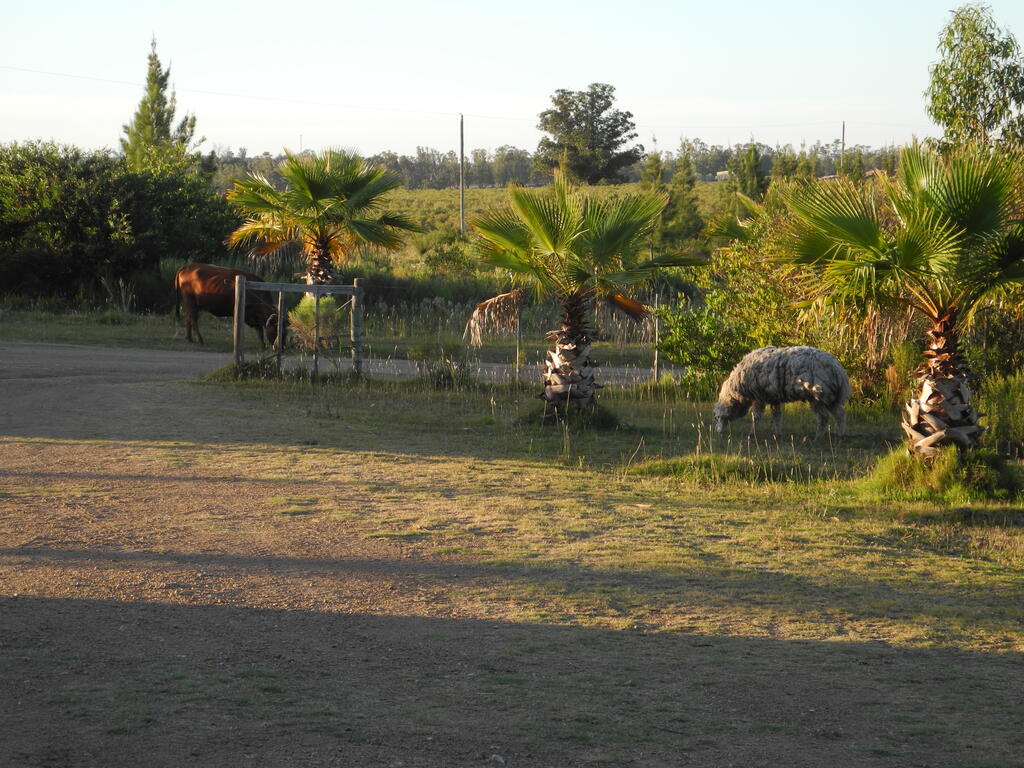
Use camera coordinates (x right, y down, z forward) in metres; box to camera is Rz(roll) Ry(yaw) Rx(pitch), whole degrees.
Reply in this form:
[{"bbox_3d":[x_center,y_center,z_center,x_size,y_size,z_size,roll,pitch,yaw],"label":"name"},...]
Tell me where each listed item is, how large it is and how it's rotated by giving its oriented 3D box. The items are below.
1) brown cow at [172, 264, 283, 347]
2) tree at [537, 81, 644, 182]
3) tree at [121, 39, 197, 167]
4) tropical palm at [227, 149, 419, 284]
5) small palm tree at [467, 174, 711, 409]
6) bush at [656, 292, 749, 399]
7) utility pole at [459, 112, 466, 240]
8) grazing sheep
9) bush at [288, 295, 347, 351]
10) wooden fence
[{"bbox_3d":[-3.942,-1.100,38.756,1.750,1.185,0.550,2,5,28],"label":"brown cow"},{"bbox_3d":[11.148,-35.686,399.441,15.800,15.168,14.500,0,4,0],"label":"tree"},{"bbox_3d":[-8.287,-5.222,64.793,2.400,5.621,2.300,0,4,0],"label":"tree"},{"bbox_3d":[-2.644,-1.910,38.700,2.700,2.725,2.600,0,4,0],"label":"tropical palm"},{"bbox_3d":[0.740,-0.935,27.913,2.380,2.370,2.300,0,4,0],"label":"small palm tree"},{"bbox_3d":[2.063,-0.411,29.758,1.050,1.136,1.000,0,4,0],"label":"bush"},{"bbox_3d":[-2.848,-11.885,159.736,0.220,7.161,0.220,0,4,0],"label":"utility pole"},{"bbox_3d":[2.345,0.082,24.171,1.200,0.786,0.480,1,4,16],"label":"grazing sheep"},{"bbox_3d":[-2.609,-0.831,37.272,0.800,0.765,0.750,0,4,0],"label":"bush"},{"bbox_3d":[-2.495,-0.676,32.457,1.550,1.157,0.160,1,4,12],"label":"wooden fence"}]

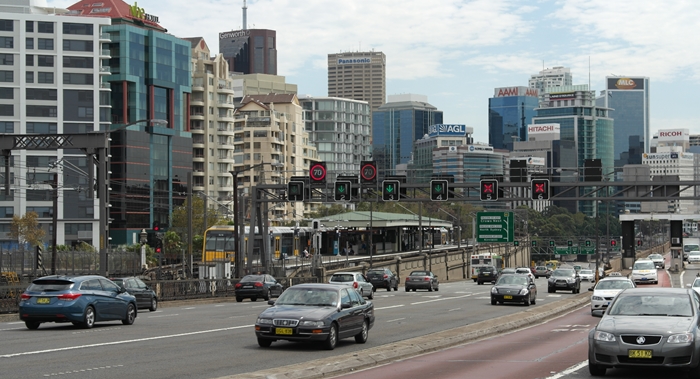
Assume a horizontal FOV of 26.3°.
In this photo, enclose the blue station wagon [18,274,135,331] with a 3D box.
[{"bbox_3d":[-7.574,3.152,42.416,1.815,1.476,4.775,-2,-3,15],"label":"blue station wagon"}]

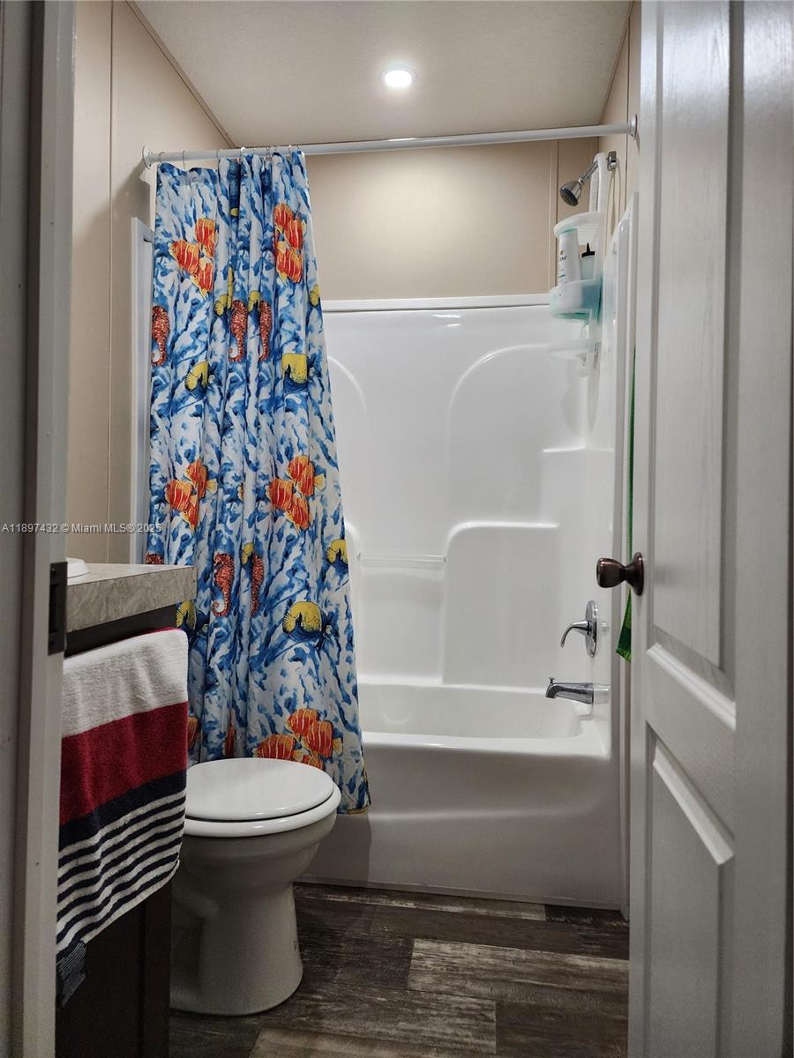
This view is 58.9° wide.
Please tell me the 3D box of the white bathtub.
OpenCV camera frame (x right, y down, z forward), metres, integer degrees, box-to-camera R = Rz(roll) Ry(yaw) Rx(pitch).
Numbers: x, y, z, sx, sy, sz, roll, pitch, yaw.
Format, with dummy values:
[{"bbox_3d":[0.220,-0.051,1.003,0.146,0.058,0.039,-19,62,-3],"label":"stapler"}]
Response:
[{"bbox_3d":[-0.035,0.788,2.281,1.375,0.410,0.690,1,0,8],"label":"white bathtub"}]

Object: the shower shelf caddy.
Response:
[{"bbox_3d":[0.561,-0.824,2.206,0.165,0.690,0.260,1,0,8],"label":"shower shelf caddy"}]

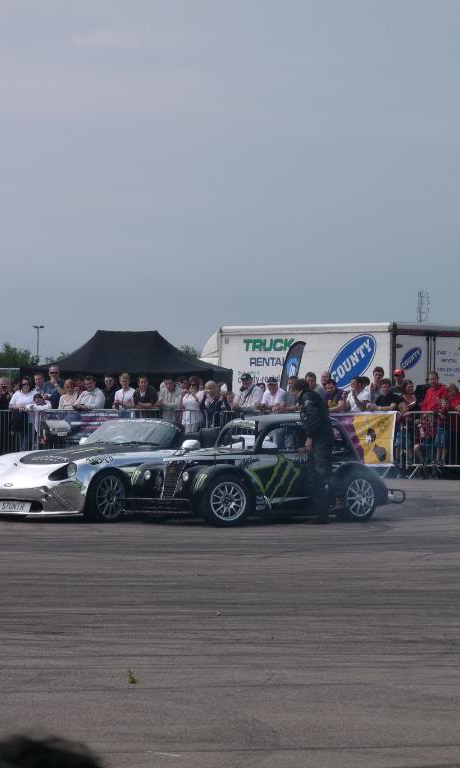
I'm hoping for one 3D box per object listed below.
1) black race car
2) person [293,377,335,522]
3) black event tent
[{"bbox_3d":[0.330,0.955,44.400,3.200,1.200,1.530,0,0,-41],"label":"black race car"},{"bbox_3d":[0.930,0.750,43.900,0.580,1.610,0.520,0,0,3],"label":"person"},{"bbox_3d":[-2.400,0.300,93.000,4.500,3.100,3.000,0,0,7],"label":"black event tent"}]

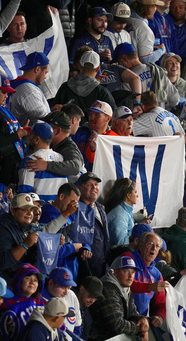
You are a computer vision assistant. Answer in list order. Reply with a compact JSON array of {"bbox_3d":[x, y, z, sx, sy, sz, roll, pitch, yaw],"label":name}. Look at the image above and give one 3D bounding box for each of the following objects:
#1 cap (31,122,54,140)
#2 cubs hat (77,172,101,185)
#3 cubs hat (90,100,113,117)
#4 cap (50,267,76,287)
[{"bbox_3d":[-0.460,-0.349,48.400,0.270,0.140,0.180,11,20,32],"label":"cap"},{"bbox_3d":[-0.031,0.072,50.923,0.180,0.140,0.270,-15,25,-40],"label":"cubs hat"},{"bbox_3d":[0.067,-0.516,47.700,0.180,0.140,0.260,13,20,40],"label":"cubs hat"},{"bbox_3d":[-0.251,0.900,48.300,0.180,0.140,0.270,-16,29,-43],"label":"cap"}]

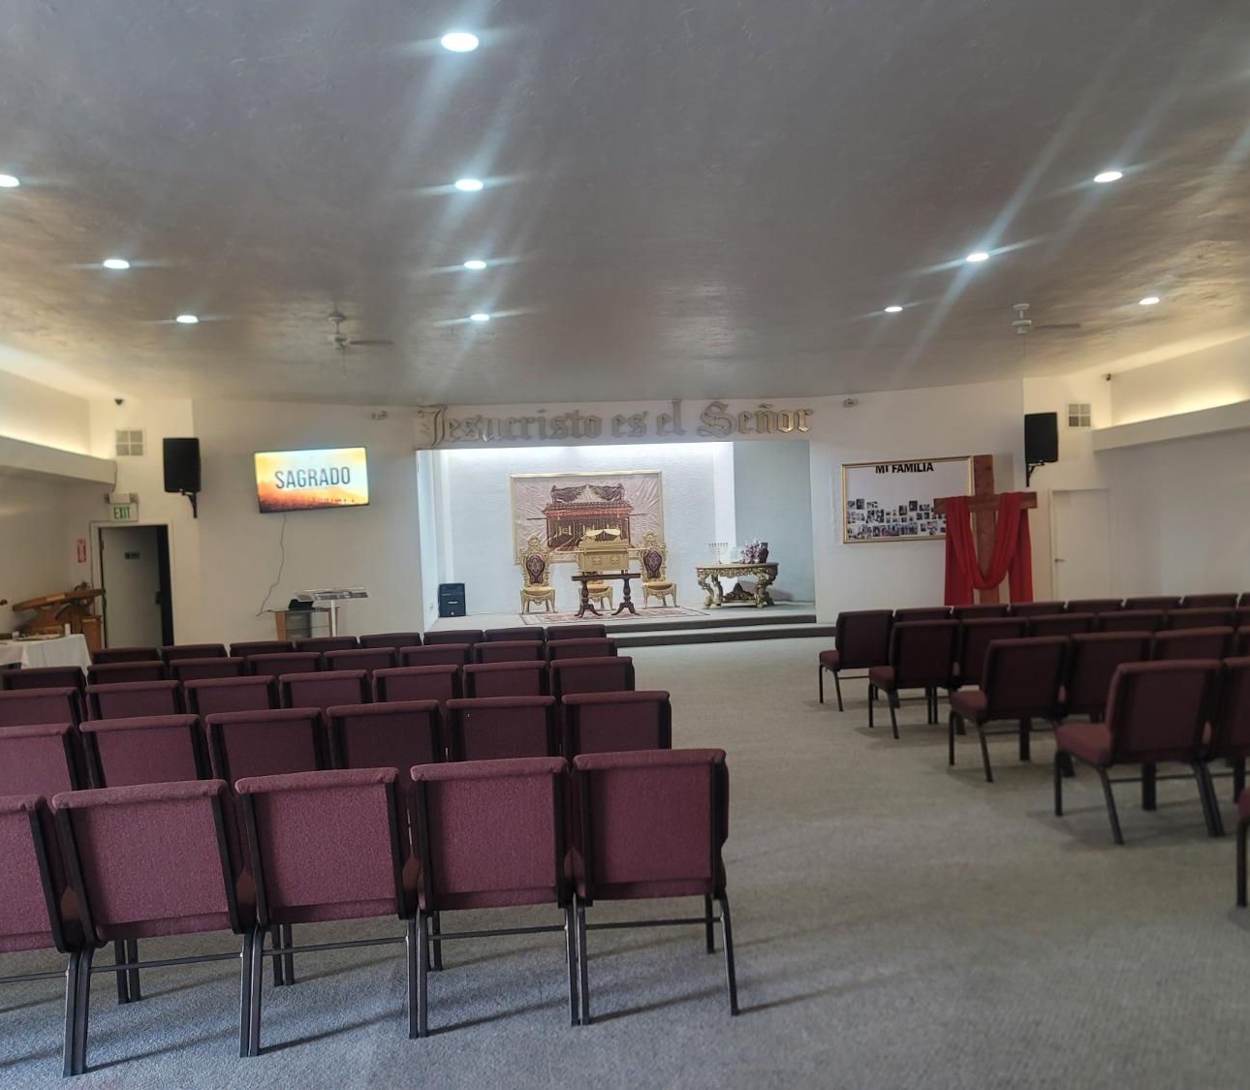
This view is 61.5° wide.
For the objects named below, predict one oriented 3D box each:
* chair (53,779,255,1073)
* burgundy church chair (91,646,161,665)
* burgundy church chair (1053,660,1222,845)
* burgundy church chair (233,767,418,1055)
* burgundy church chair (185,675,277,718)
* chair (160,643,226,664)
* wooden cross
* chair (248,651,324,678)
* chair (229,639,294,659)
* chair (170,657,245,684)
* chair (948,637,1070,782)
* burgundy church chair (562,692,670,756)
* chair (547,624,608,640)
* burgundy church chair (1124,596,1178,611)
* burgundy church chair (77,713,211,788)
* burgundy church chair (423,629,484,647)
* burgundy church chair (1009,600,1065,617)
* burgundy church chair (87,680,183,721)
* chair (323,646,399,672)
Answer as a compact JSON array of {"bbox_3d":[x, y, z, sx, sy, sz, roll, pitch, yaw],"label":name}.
[{"bbox_3d":[-1.422,1.125,3.348,0.497,0.852,0.638,-2,0,-8],"label":"chair"},{"bbox_3d":[-3.903,1.239,8.409,0.501,0.851,0.637,-2,0,-10],"label":"burgundy church chair"},{"bbox_3d":[2.485,0.961,5.118,0.492,0.840,0.656,-2,0,-6],"label":"burgundy church chair"},{"bbox_3d":[-0.925,1.105,3.416,0.497,0.852,0.638,-2,0,-7],"label":"burgundy church chair"},{"bbox_3d":[-2.180,1.158,6.017,0.497,0.852,0.638,-2,0,-10],"label":"burgundy church chair"},{"bbox_3d":[-3.435,1.232,8.606,0.505,0.862,0.630,-2,0,-8],"label":"chair"},{"bbox_3d":[5.393,-0.014,15.599,1.450,2.644,0.220,-2,0,19],"label":"wooden cross"},{"bbox_3d":[-2.339,1.172,7.422,0.501,0.851,0.637,-2,0,-8],"label":"chair"},{"bbox_3d":[-2.877,1.188,8.530,0.497,0.852,0.638,-2,0,-9],"label":"chair"},{"bbox_3d":[-2.789,1.184,7.231,0.497,0.852,0.638,-2,0,-9],"label":"chair"},{"bbox_3d":[2.397,0.990,6.538,0.505,0.862,0.630,-2,0,-8],"label":"chair"},{"bbox_3d":[-0.034,1.073,4.870,0.501,0.851,0.637,-2,0,-3],"label":"burgundy church chair"},{"bbox_3d":[-0.425,1.103,9.065,0.510,0.850,0.666,-2,0,-7],"label":"chair"},{"bbox_3d":[4.631,0.901,9.485,0.505,0.862,0.630,-2,0,-5],"label":"burgundy church chair"},{"bbox_3d":[-2.047,1.157,4.678,0.501,0.851,0.637,-2,0,-9],"label":"burgundy church chair"},{"bbox_3d":[-1.412,1.136,8.819,0.501,0.851,0.637,-2,0,-7],"label":"burgundy church chair"},{"bbox_3d":[3.580,0.933,9.388,0.510,0.850,0.666,-2,0,-3],"label":"burgundy church chair"},{"bbox_3d":[-2.708,1.188,5.991,0.492,0.840,0.656,-2,0,-11],"label":"burgundy church chair"},{"bbox_3d":[-1.839,1.152,7.489,0.501,0.851,0.637,-2,0,-7],"label":"chair"}]

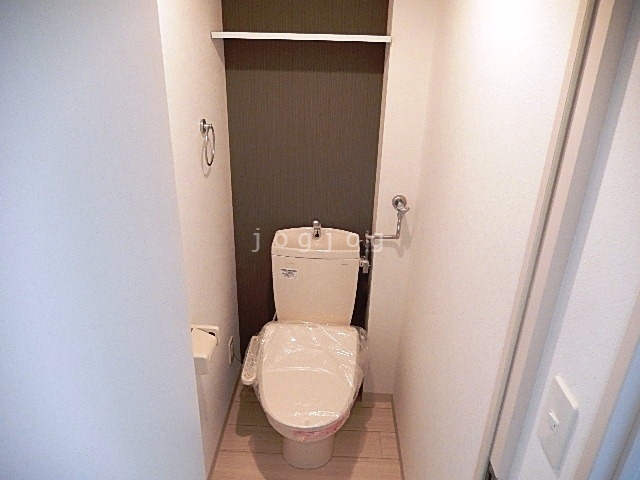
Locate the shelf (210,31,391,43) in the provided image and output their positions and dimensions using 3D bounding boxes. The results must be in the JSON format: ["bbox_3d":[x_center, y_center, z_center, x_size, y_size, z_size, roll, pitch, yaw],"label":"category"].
[{"bbox_3d":[-0.063,-0.770,1.755,0.653,0.021,0.175,2,24,2],"label":"shelf"}]

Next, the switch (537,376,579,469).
[{"bbox_3d":[0.370,0.284,0.720,0.009,0.120,0.070,2,24,2],"label":"switch"}]

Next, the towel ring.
[{"bbox_3d":[-0.388,-0.340,1.634,0.044,0.168,0.148,2,24,2],"label":"towel ring"}]

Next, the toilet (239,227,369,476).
[{"bbox_3d":[-0.053,0.474,1.934,0.485,0.878,0.800,2,23,2],"label":"toilet"}]

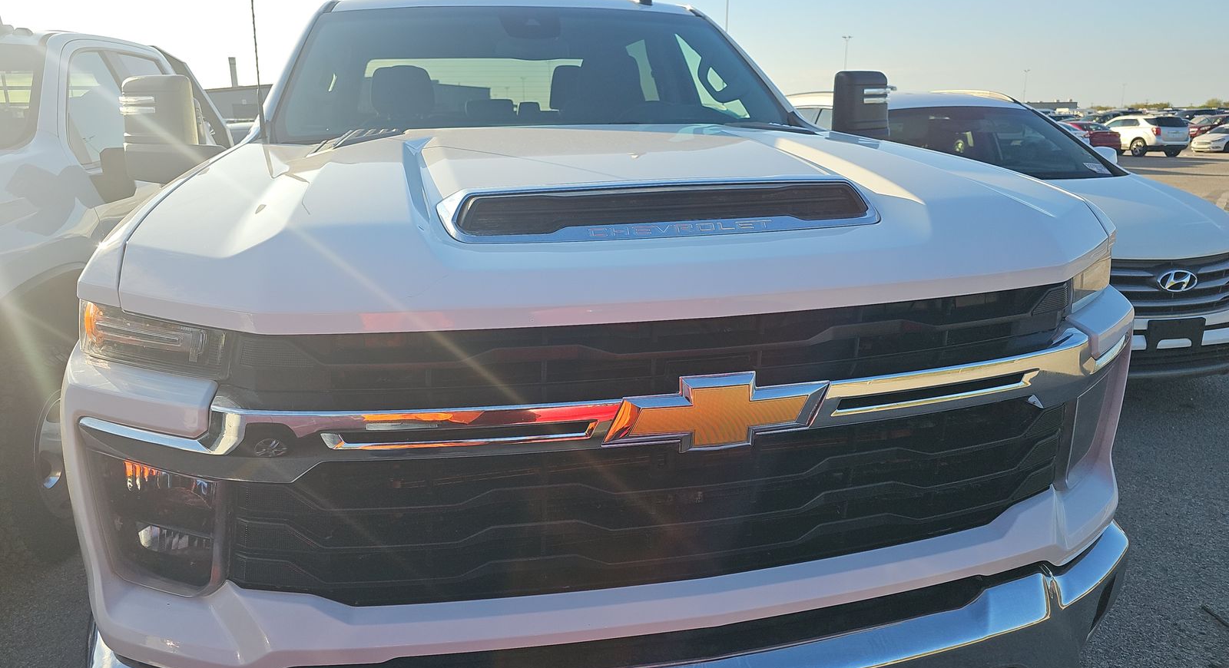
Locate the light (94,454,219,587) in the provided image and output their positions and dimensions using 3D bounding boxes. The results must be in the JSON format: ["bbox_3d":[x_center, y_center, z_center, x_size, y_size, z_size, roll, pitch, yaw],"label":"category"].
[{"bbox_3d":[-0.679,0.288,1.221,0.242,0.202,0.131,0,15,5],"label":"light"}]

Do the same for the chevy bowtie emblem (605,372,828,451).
[{"bbox_3d":[0.139,0.103,1.140,0.328,0.111,0.040,-4,15,-11],"label":"chevy bowtie emblem"}]

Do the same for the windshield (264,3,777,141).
[{"bbox_3d":[-0.279,-0.931,2.899,1.656,0.141,0.929,-4,48,-11],"label":"windshield"}]

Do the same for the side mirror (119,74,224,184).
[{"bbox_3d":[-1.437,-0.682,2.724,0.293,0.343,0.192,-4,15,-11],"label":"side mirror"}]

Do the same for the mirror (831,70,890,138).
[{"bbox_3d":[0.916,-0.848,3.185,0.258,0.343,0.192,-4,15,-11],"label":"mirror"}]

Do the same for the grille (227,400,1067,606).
[{"bbox_3d":[0.125,0.238,1.258,1.404,0.263,0.182,-4,15,-11],"label":"grille"}]

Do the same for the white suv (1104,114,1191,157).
[{"bbox_3d":[22.693,-8.707,35.810,1.842,1.684,4.770,-4,15,-11],"label":"white suv"}]

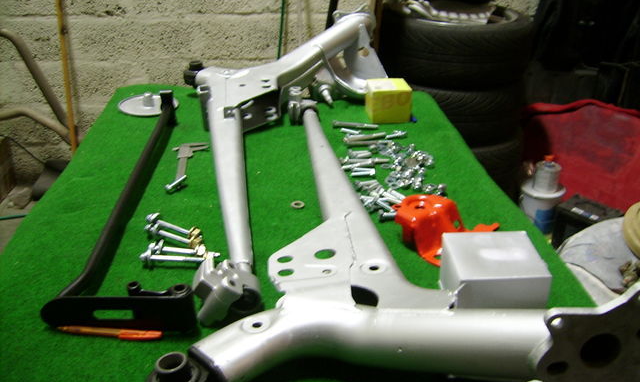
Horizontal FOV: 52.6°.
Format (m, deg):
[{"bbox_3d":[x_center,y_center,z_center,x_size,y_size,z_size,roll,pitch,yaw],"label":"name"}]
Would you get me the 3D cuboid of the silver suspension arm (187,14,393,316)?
[{"bbox_3d":[-0.044,-0.160,1.384,0.560,0.205,1.090,-4,28,-5],"label":"silver suspension arm"}]

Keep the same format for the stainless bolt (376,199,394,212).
[{"bbox_3d":[0.122,0.028,1.216,0.038,0.013,0.013,21,35,35],"label":"stainless bolt"}]

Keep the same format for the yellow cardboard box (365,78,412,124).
[{"bbox_3d":[0.180,-0.237,1.697,0.098,0.083,0.108,-3,26,-4],"label":"yellow cardboard box"}]

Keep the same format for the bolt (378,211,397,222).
[{"bbox_3d":[0.129,0.045,1.191,0.041,0.018,0.018,-1,28,0],"label":"bolt"}]

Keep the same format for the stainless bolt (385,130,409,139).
[{"bbox_3d":[0.181,-0.131,1.521,0.062,0.014,0.014,-14,31,-24],"label":"stainless bolt"}]

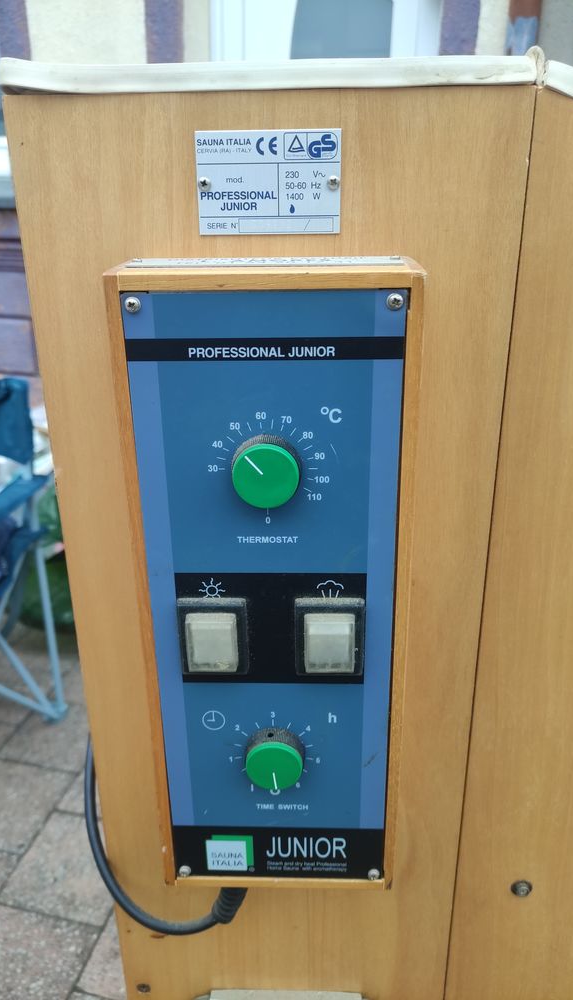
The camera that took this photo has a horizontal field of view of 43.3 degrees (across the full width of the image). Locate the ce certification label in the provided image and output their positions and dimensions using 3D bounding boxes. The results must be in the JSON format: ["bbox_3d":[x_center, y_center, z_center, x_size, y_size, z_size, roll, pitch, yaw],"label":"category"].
[{"bbox_3d":[-0.007,-0.135,0.309,0.061,0.041,0.002,0,21,2],"label":"ce certification label"}]

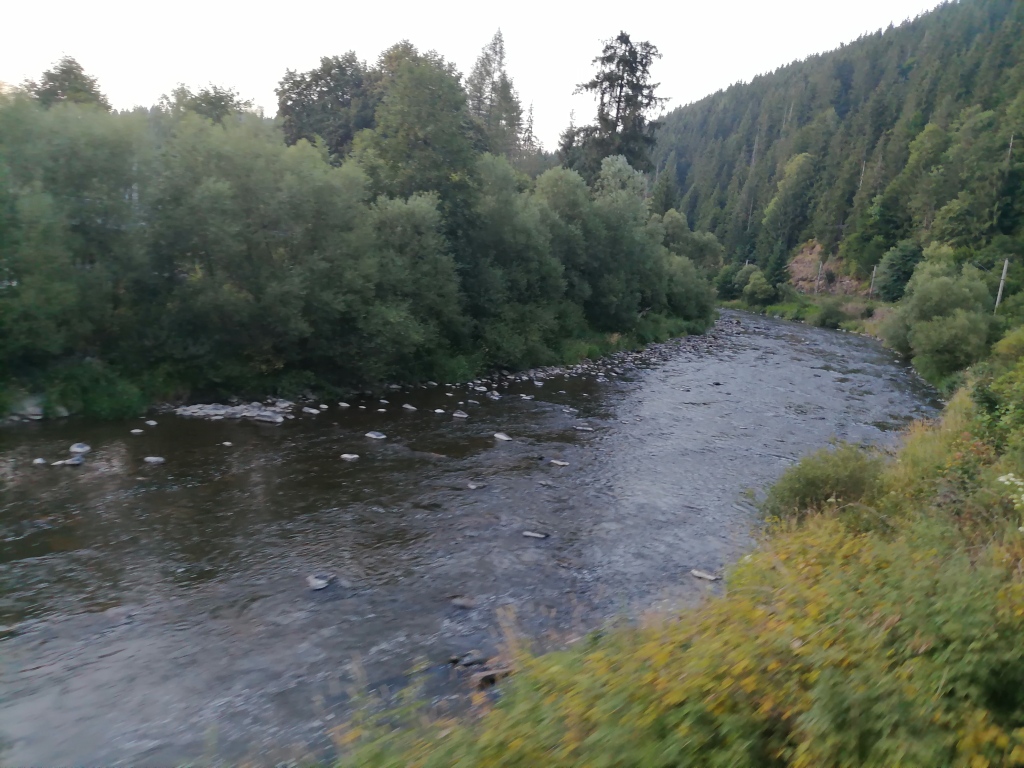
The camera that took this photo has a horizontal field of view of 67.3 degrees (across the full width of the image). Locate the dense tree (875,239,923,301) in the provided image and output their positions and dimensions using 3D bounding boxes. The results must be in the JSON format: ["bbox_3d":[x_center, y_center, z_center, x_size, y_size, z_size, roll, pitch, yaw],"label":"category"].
[{"bbox_3d":[67.630,-20.030,135.900,9.200,11.200,9.000,8,10,25],"label":"dense tree"}]

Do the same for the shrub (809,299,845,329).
[{"bbox_3d":[42.528,-9.533,104.000,4.600,3.800,4.200,8,10,21],"label":"shrub"}]

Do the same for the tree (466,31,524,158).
[{"bbox_3d":[-1.803,-18.103,66.068,5.000,22.960,5.000,4,10,-3],"label":"tree"}]

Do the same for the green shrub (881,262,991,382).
[{"bbox_3d":[29.805,-4.318,54.000,6.900,7.890,6.600,10,11,28],"label":"green shrub"}]

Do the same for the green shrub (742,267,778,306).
[{"bbox_3d":[43.765,-16.976,136.000,5.700,6.170,5.500,7,10,17],"label":"green shrub"}]

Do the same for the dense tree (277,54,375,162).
[{"bbox_3d":[-11.706,-12.407,48.820,6.800,15.980,6.600,2,10,-14],"label":"dense tree"}]

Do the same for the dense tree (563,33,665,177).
[{"bbox_3d":[8.588,-18.536,69.029,8.400,24.420,8.200,5,10,6],"label":"dense tree"}]

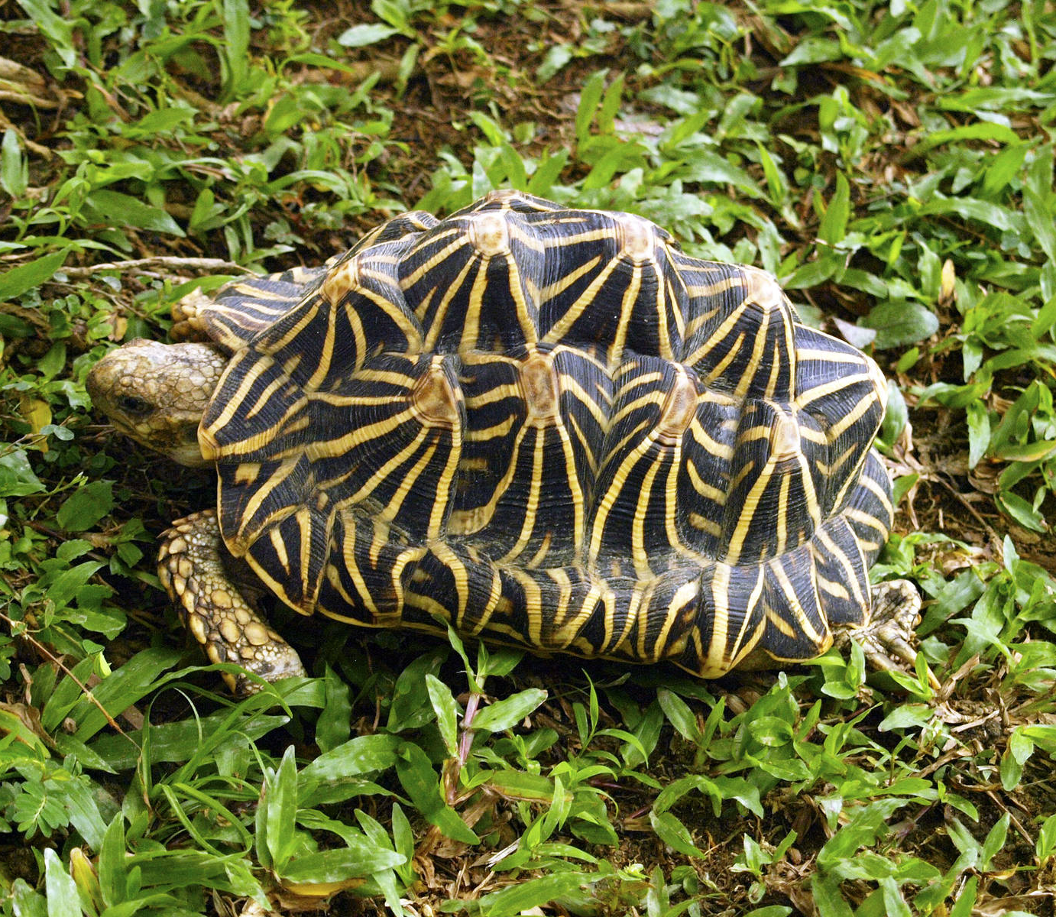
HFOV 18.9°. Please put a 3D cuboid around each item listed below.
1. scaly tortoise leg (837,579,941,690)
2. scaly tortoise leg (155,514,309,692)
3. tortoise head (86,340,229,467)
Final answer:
[{"bbox_3d":[0.124,0.061,1.116,0.042,0.029,0.037,-1,44,-1],"label":"scaly tortoise leg"},{"bbox_3d":[-0.102,0.050,1.109,0.053,0.044,0.054,-1,44,-1],"label":"scaly tortoise leg"},{"bbox_3d":[-0.130,-0.020,1.132,0.054,0.033,0.035,2,44,2],"label":"tortoise head"}]

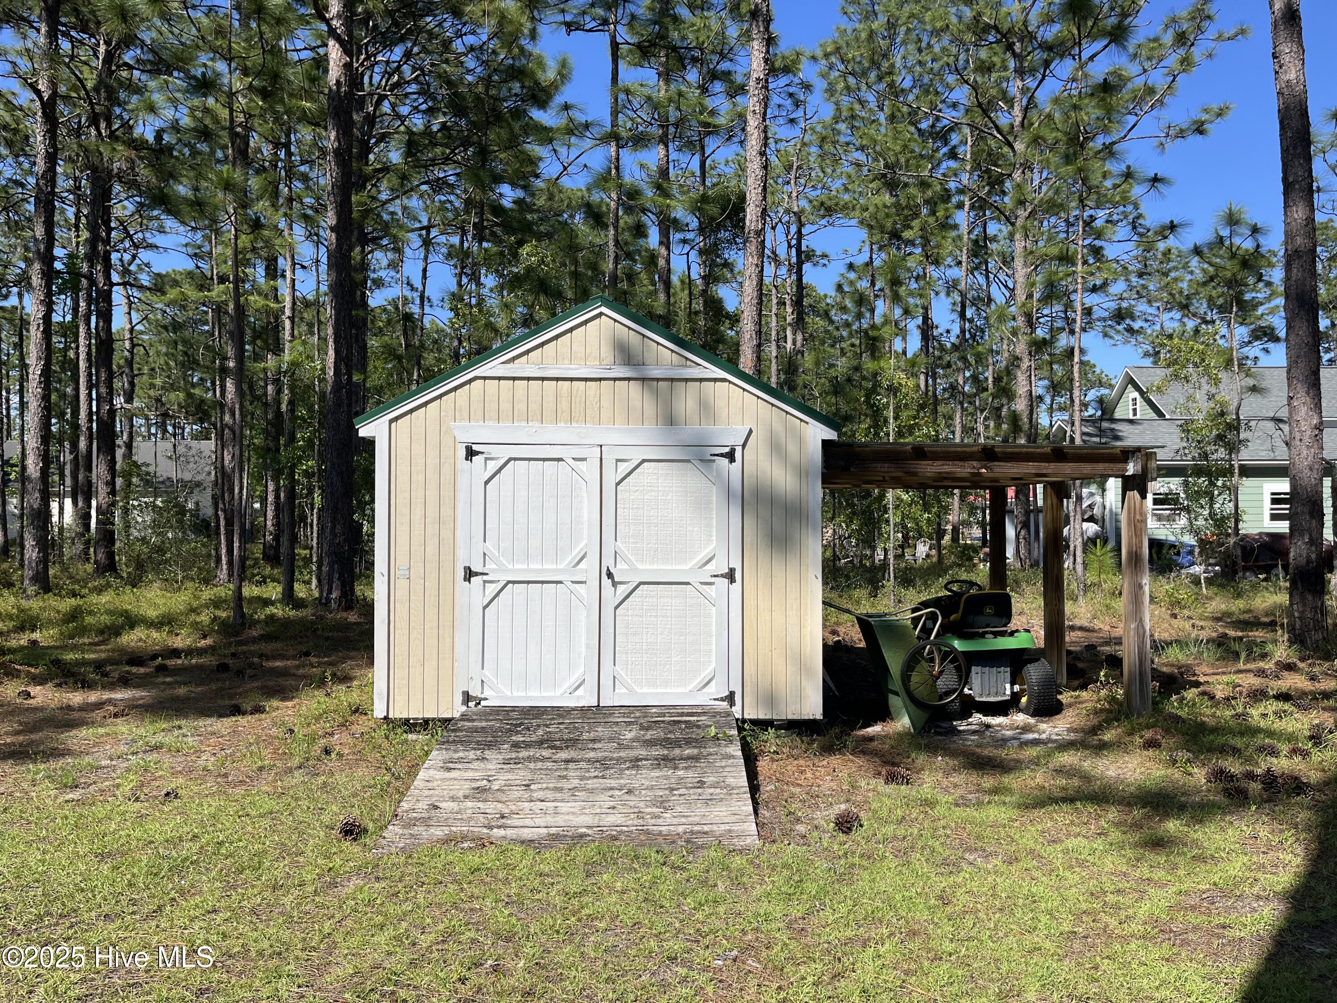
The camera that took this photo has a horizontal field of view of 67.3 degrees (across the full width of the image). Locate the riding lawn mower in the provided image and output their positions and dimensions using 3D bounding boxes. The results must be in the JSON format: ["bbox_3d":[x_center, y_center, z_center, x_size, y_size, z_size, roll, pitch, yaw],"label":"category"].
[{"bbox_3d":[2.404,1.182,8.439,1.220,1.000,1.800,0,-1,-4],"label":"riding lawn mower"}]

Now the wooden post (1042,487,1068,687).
[{"bbox_3d":[3.515,0.729,9.121,0.145,1.840,0.145,0,-1,-1],"label":"wooden post"}]

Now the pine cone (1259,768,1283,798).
[{"bbox_3d":[3.385,1.578,5.640,0.125,0.147,0.128,0,-1,-1],"label":"pine cone"}]

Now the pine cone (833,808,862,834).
[{"bbox_3d":[0.897,1.601,5.030,0.138,0.119,0.133,0,-1,-1],"label":"pine cone"}]

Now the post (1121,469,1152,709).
[{"bbox_3d":[3.548,0.673,7.623,0.145,1.880,0.145,0,-1,-1],"label":"post"}]

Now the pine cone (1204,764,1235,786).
[{"bbox_3d":[3.224,1.597,5.870,0.171,0.114,0.123,0,-1,-1],"label":"pine cone"}]

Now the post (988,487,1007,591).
[{"bbox_3d":[3.482,0.765,10.621,0.145,1.840,0.145,0,-1,-1],"label":"post"}]

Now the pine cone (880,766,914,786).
[{"bbox_3d":[1.325,1.595,5.830,0.176,0.106,0.123,0,-1,-1],"label":"pine cone"}]

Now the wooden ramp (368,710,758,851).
[{"bbox_3d":[-0.479,1.554,5.895,1.850,0.290,2.160,0,-1,-1],"label":"wooden ramp"}]

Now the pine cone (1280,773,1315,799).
[{"bbox_3d":[3.525,1.593,5.630,0.180,0.128,0.133,0,-1,-1],"label":"pine cone"}]

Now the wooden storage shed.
[{"bbox_3d":[-0.520,0.094,8.929,3.370,2.980,3.850,0,-1,-1],"label":"wooden storage shed"}]

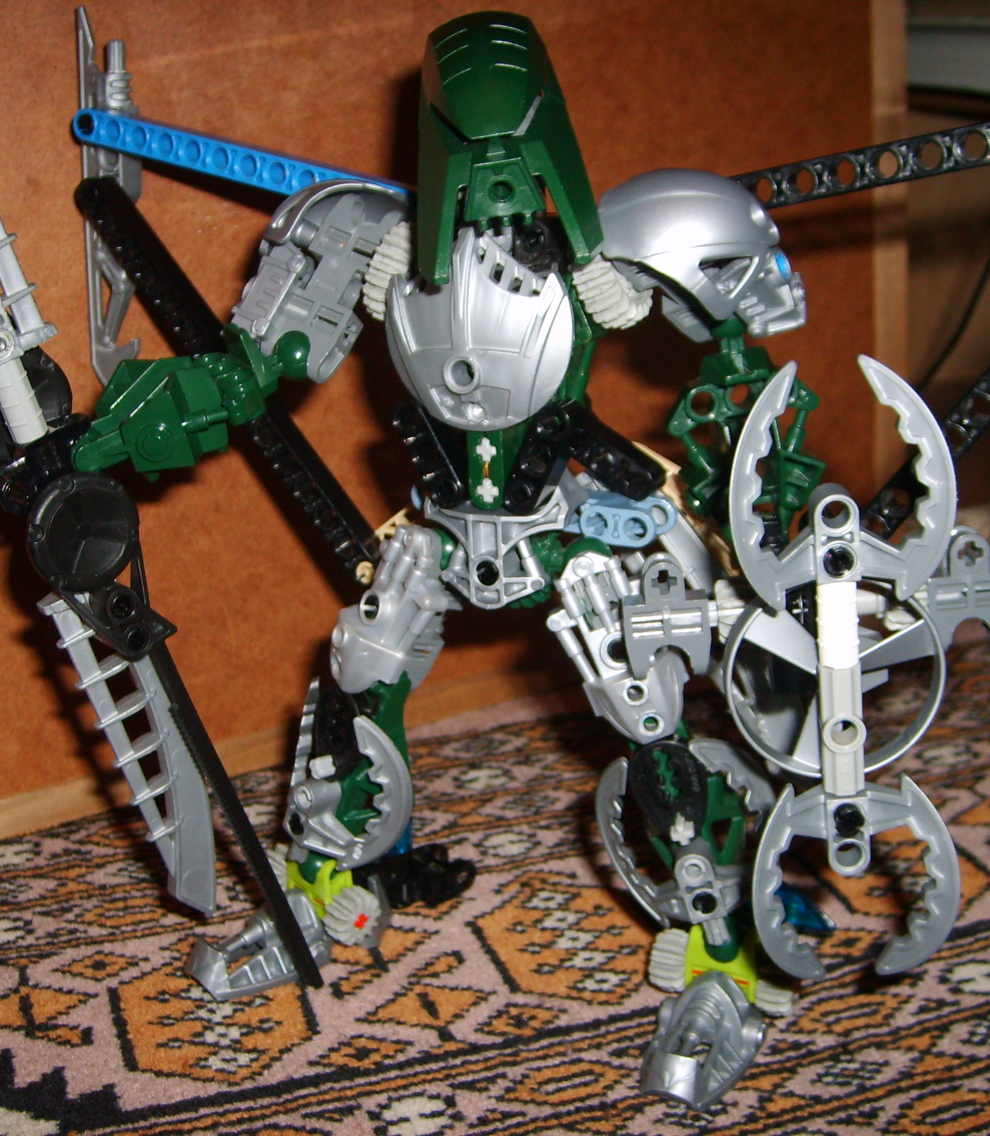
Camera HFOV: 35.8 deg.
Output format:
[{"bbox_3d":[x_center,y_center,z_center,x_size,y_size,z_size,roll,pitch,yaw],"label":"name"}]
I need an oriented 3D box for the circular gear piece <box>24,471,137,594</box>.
[{"bbox_3d":[-0.082,-0.007,0.305,0.023,0.023,0.006,-17,25,-28],"label":"circular gear piece"}]

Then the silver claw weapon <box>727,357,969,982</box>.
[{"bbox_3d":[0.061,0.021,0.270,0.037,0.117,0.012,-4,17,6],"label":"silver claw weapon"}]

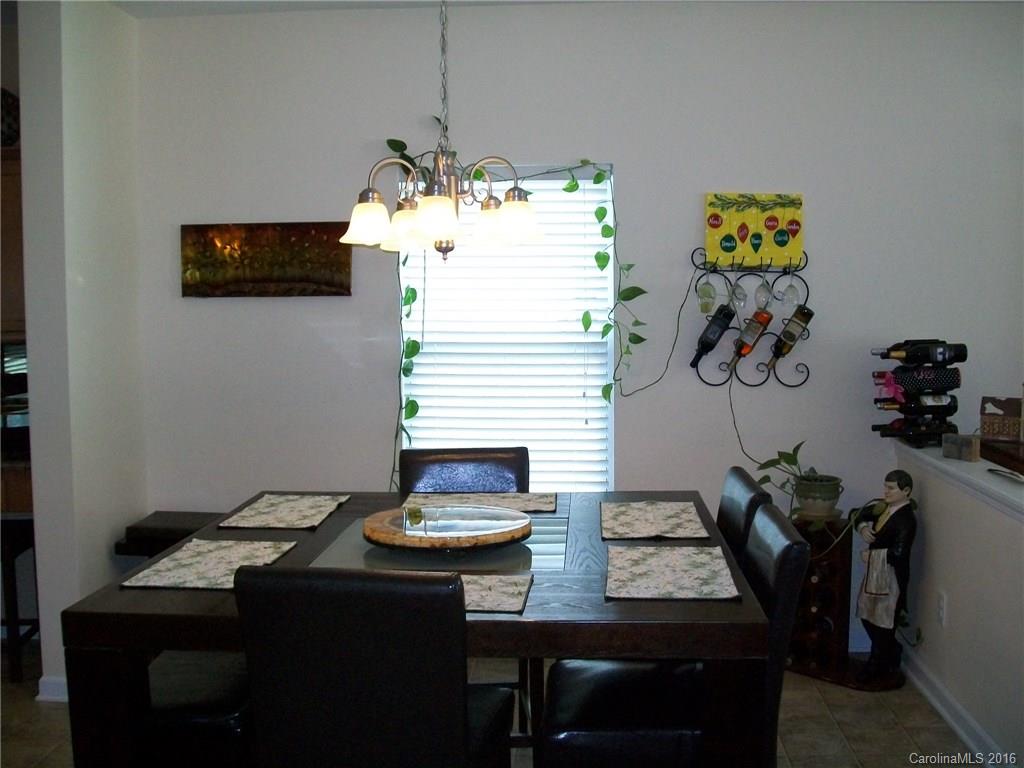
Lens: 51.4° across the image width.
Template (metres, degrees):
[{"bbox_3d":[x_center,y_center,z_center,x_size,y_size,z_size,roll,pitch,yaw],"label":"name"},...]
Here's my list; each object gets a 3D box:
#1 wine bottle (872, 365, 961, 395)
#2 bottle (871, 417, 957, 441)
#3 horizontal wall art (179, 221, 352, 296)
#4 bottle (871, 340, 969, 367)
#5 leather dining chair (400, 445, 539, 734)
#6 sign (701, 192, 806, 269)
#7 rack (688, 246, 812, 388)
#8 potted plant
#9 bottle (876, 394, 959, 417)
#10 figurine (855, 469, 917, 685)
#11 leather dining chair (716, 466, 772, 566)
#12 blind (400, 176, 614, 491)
[{"bbox_3d":[1.564,-0.019,4.130,0.318,0.082,0.082,0,5,4],"label":"wine bottle"},{"bbox_3d":[1.570,0.183,4.146,0.296,0.076,0.076,0,5,4],"label":"bottle"},{"bbox_3d":[-1.052,-0.533,4.575,0.737,0.319,0.030,0,5,4],"label":"horizontal wall art"},{"bbox_3d":[1.580,-0.118,4.121,0.325,0.077,0.077,0,5,4],"label":"bottle"},{"bbox_3d":[-0.175,0.750,3.493,0.455,1.015,0.570,0,5,-3],"label":"leather dining chair"},{"bbox_3d":[0.998,-0.633,4.398,0.396,0.305,0.030,0,5,4],"label":"sign"},{"bbox_3d":[0.976,-0.275,4.398,0.498,0.572,0.130,0,5,4],"label":"rack"},{"bbox_3d":[1.173,0.394,4.322,0.353,0.321,0.270,0,5,4],"label":"potted plant"},{"bbox_3d":[1.567,0.086,4.138,0.303,0.076,0.076,0,5,4],"label":"bottle"},{"bbox_3d":[1.472,0.753,4.229,0.210,0.840,0.235,-3,5,-33],"label":"figurine"},{"bbox_3d":[0.416,0.781,3.081,0.570,1.015,0.460,0,5,4],"label":"leather dining chair"},{"bbox_3d":[-0.017,-0.174,4.554,0.908,1.450,0.060,0,5,4],"label":"blind"}]

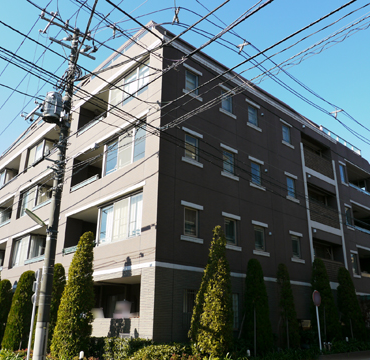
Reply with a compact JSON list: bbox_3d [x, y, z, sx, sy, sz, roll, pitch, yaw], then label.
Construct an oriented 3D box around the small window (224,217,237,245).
[{"bbox_3d":[1.802,2.063,15.295,0.740,1.000,0.140,18,-27,-39],"label":"small window"}]

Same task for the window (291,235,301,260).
[{"bbox_3d":[5.416,3.260,18.896,0.697,1.020,0.146,18,-27,-39],"label":"window"}]

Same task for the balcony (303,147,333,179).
[{"bbox_3d":[7.240,-0.692,22.255,3.150,1.250,1.200,18,-27,-39],"label":"balcony"}]

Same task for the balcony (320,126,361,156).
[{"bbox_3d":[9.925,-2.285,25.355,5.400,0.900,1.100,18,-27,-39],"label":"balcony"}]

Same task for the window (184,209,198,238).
[{"bbox_3d":[0.228,1.548,13.955,0.740,1.000,0.140,18,-27,-39],"label":"window"}]

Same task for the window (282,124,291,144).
[{"bbox_3d":[5.273,-2.318,20.229,0.740,1.000,0.140,18,-27,-39],"label":"window"}]

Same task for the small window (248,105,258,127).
[{"bbox_3d":[3.369,-3.125,19.226,0.708,1.020,0.146,18,-27,-39],"label":"small window"}]

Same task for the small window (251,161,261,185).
[{"bbox_3d":[3.334,-0.281,18.155,0.697,1.041,0.146,18,-27,-39],"label":"small window"}]

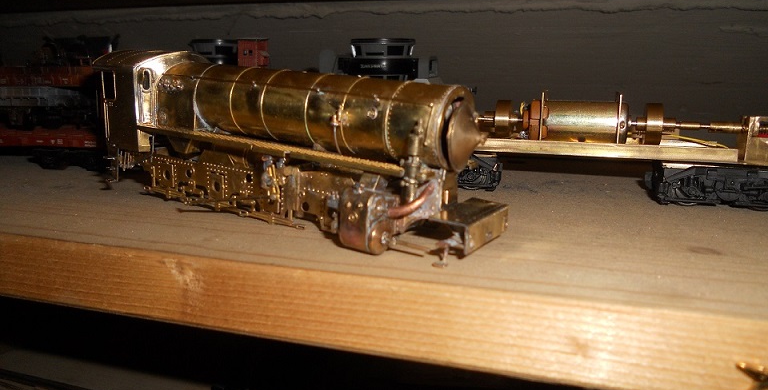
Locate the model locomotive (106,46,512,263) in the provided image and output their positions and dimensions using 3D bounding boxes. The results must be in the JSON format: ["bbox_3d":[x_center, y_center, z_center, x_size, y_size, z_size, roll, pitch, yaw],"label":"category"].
[{"bbox_3d":[-0.032,-0.019,0.191,0.145,0.048,0.035,11,17,31],"label":"model locomotive"}]

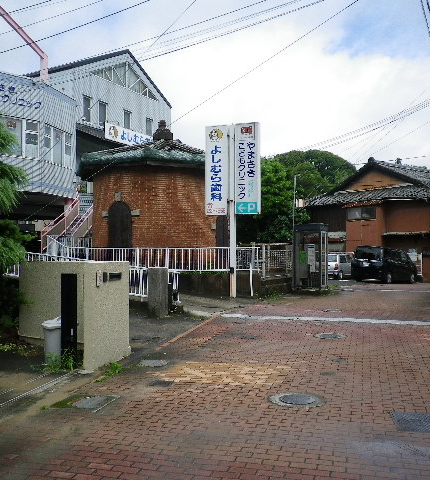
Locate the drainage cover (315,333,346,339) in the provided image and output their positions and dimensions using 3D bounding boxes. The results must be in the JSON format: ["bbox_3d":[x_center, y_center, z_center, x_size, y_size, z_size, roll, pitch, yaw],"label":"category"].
[{"bbox_3d":[2.108,1.765,9.448,0.560,0.030,0.560,-1,-1,16],"label":"drainage cover"}]

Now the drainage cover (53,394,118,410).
[{"bbox_3d":[-1.386,1.726,5.469,0.510,0.030,0.580,-1,-1,7],"label":"drainage cover"}]

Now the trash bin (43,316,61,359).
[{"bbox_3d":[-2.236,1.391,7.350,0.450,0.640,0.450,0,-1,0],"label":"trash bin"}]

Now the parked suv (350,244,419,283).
[{"bbox_3d":[8.950,1.310,26.900,1.720,1.780,4.450,-2,-2,42],"label":"parked suv"}]

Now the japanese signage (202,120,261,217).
[{"bbox_3d":[0.567,-2.235,16.300,1.740,2.820,0.220,-1,-2,18],"label":"japanese signage"}]

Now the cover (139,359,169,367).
[{"bbox_3d":[-0.840,1.704,7.130,0.400,0.030,0.410,0,-1,5],"label":"cover"}]

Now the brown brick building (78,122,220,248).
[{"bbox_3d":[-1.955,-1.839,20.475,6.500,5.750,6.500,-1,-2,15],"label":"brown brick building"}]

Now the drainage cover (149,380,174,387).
[{"bbox_3d":[-0.632,1.731,6.182,0.255,0.030,0.255,-1,-1,5],"label":"drainage cover"}]

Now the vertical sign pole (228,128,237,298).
[{"bbox_3d":[0.561,-0.863,16.400,0.190,5.400,0.190,0,-1,0],"label":"vertical sign pole"}]

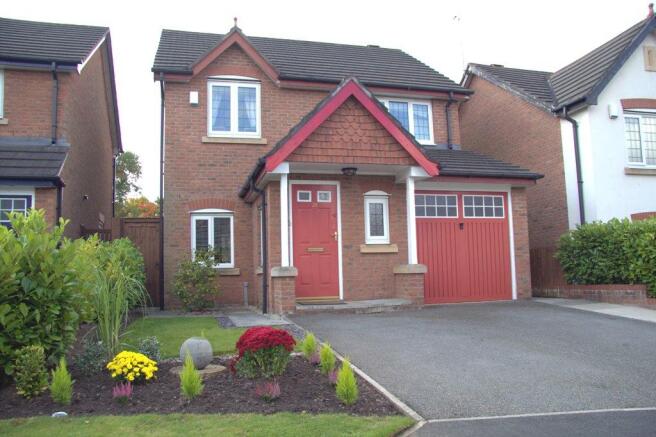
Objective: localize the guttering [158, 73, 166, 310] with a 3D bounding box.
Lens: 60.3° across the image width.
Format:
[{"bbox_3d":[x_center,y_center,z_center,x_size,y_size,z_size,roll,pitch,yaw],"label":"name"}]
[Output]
[{"bbox_3d":[-3.441,-0.609,11.725,0.100,4.964,0.130,0,-6,-15],"label":"guttering"}]

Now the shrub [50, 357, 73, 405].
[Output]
[{"bbox_3d":[-2.097,1.270,4.448,0.169,0.361,0.169,0,-5,-16],"label":"shrub"}]

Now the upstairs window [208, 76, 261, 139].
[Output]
[{"bbox_3d":[-2.057,-2.391,12.382,1.151,1.230,0.120,0,-6,-15],"label":"upstairs window"}]

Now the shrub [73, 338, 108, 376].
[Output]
[{"bbox_3d":[-2.193,1.289,5.235,0.309,0.342,0.309,0,-6,-15],"label":"shrub"}]

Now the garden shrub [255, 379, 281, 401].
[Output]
[{"bbox_3d":[-0.481,1.371,4.530,0.200,0.140,0.200,0,-5,-16],"label":"garden shrub"}]

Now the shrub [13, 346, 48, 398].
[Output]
[{"bbox_3d":[-2.386,1.227,4.529,0.283,0.420,0.283,0,-6,-15],"label":"shrub"}]

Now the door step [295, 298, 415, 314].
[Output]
[{"bbox_3d":[0.364,1.499,9.449,2.020,0.140,0.750,0,-6,-15],"label":"door step"}]

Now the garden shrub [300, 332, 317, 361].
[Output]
[{"bbox_3d":[-0.192,1.321,5.863,0.145,0.270,0.145,0,-5,-16],"label":"garden shrub"}]

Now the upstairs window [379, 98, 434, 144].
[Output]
[{"bbox_3d":[1.783,-2.356,13.658,1.650,1.060,0.100,0,-6,-16],"label":"upstairs window"}]

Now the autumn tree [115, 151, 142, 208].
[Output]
[{"bbox_3d":[-9.489,0.194,23.402,3.400,6.212,3.400,0,-6,-16],"label":"autumn tree"}]

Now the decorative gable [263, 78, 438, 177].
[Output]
[{"bbox_3d":[0.394,-1.487,9.273,2.905,1.591,0.300,0,-6,-15],"label":"decorative gable"}]

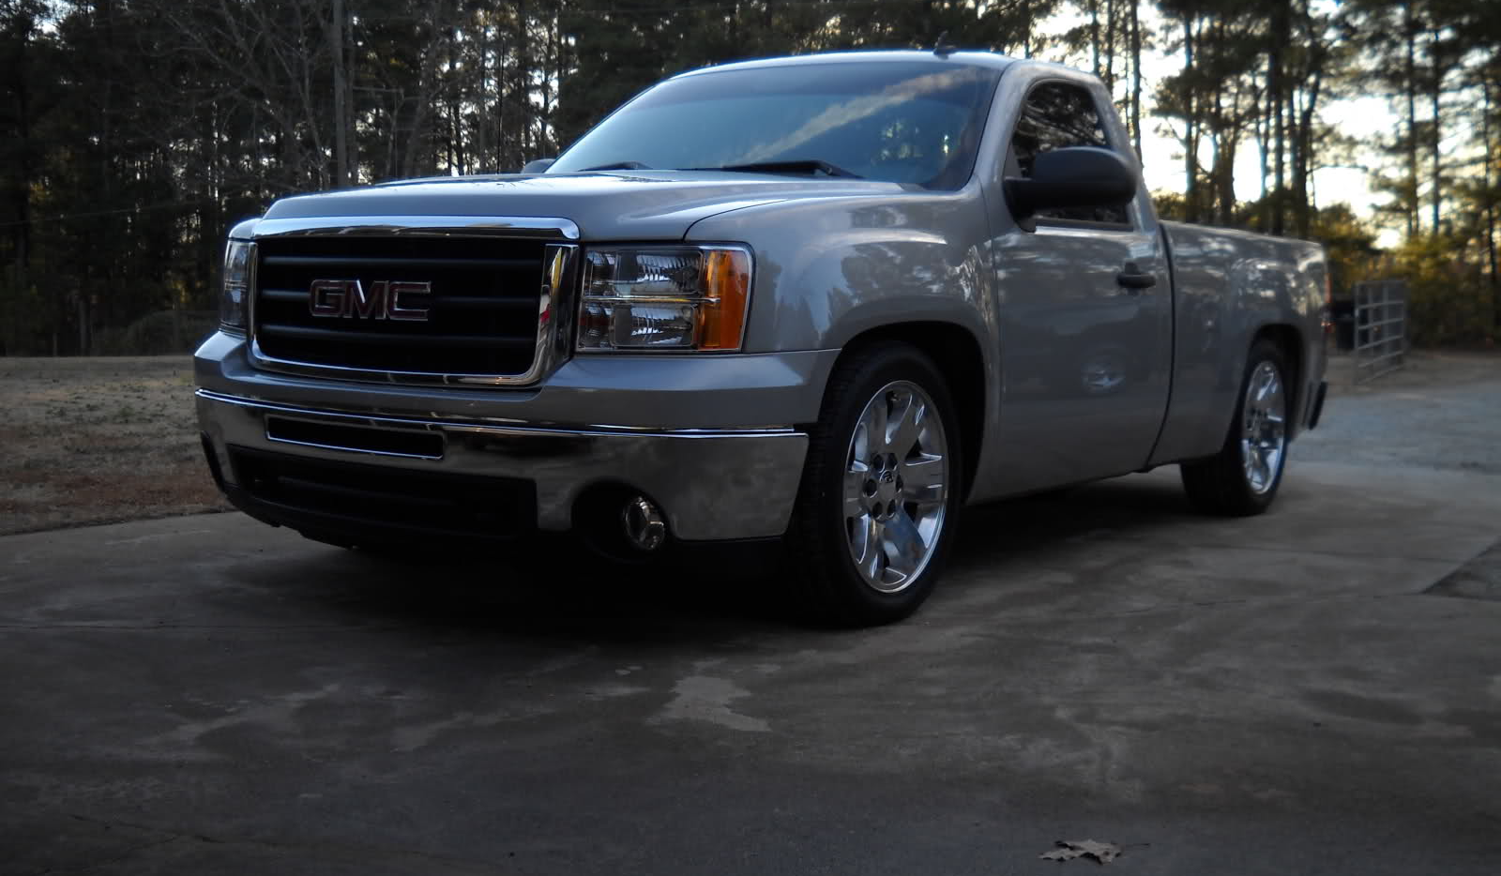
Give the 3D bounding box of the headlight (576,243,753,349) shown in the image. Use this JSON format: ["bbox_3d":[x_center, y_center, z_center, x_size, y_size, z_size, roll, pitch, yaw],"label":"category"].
[{"bbox_3d":[-0.205,-0.316,3.774,0.360,0.247,0.240,4,6,35],"label":"headlight"}]

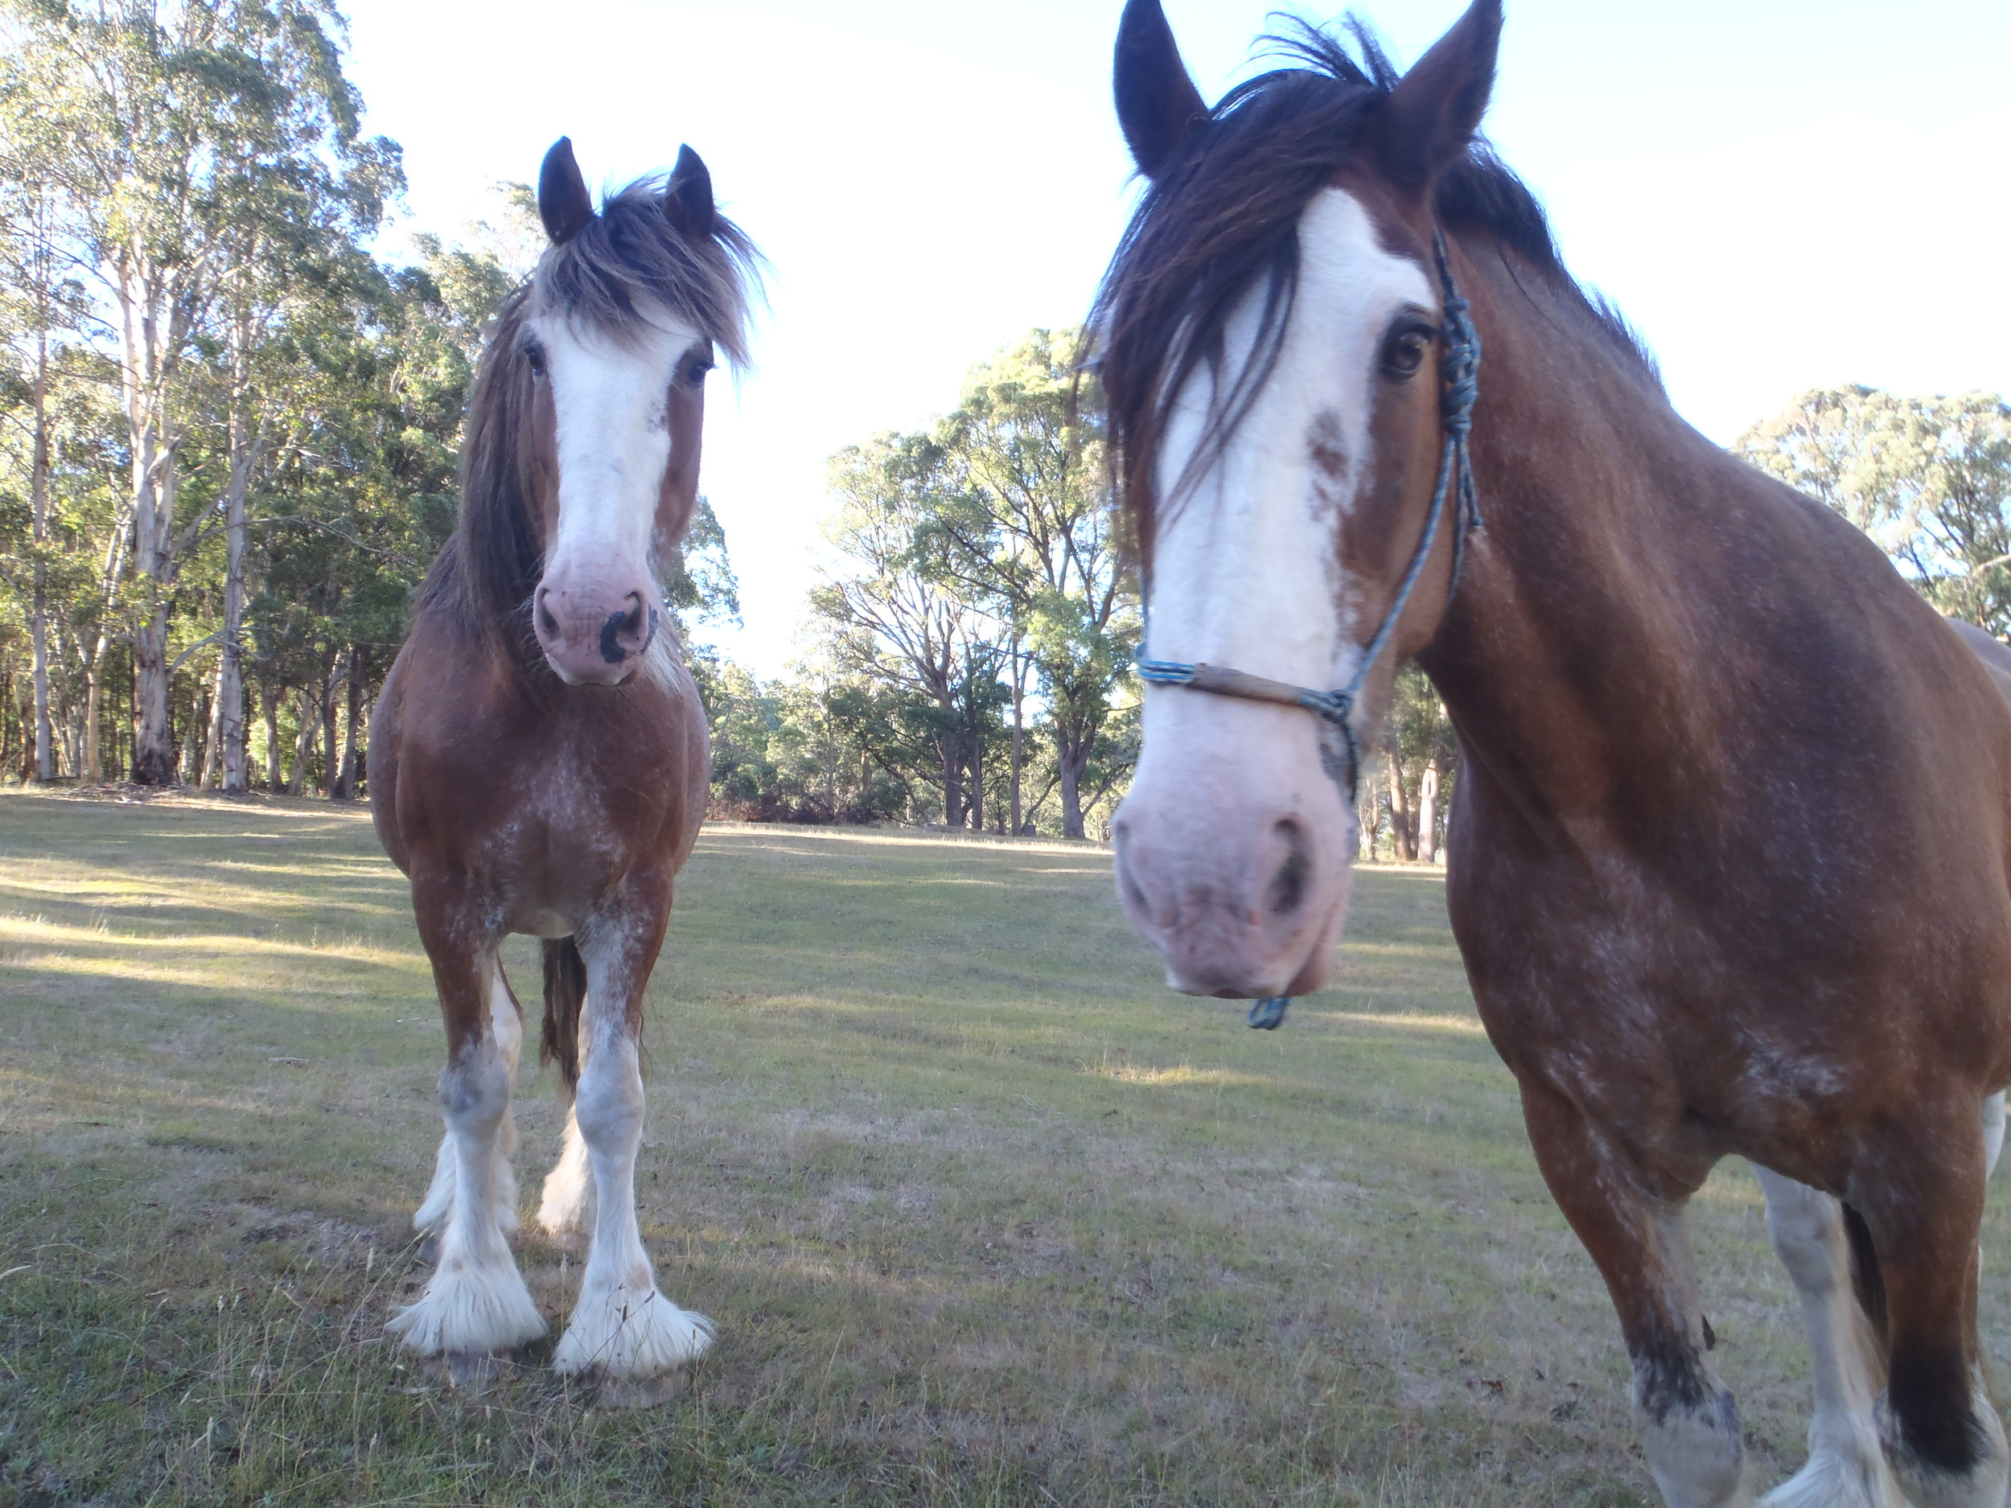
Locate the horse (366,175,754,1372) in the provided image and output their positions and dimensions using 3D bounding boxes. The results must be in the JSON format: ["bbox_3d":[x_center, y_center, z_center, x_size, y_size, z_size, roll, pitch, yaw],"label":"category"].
[{"bbox_3d":[-0.900,0.060,3.200,0.700,2.060,2.050,2,-1,-16],"label":"horse"}]

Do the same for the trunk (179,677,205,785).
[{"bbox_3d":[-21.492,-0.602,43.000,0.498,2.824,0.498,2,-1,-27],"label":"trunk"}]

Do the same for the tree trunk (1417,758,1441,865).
[{"bbox_3d":[10.392,1.410,40.000,0.464,2.627,0.464,1,-1,15],"label":"tree trunk"}]

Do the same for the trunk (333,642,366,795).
[{"bbox_3d":[-15.323,-0.752,38.000,0.624,3.597,0.624,2,-1,-22],"label":"trunk"}]

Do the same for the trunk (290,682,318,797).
[{"bbox_3d":[-17.249,-0.406,40.000,0.541,2.859,0.541,2,-1,-23],"label":"trunk"}]

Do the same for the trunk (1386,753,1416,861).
[{"bbox_3d":[9.735,1.314,40.000,0.560,2.666,0.560,1,-1,14],"label":"trunk"}]

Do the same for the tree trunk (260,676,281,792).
[{"bbox_3d":[-18.061,-0.464,40.000,0.444,2.820,0.444,2,-1,-24],"label":"tree trunk"}]

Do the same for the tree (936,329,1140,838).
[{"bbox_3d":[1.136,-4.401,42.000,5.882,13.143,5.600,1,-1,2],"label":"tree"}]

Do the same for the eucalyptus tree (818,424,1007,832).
[{"bbox_3d":[-2.465,-3.378,44.000,5.397,10.709,5.200,2,-1,-3],"label":"eucalyptus tree"}]

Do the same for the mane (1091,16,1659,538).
[{"bbox_3d":[0.375,-0.370,1.500,0.320,0.450,0.780,1,-1,30],"label":"mane"}]

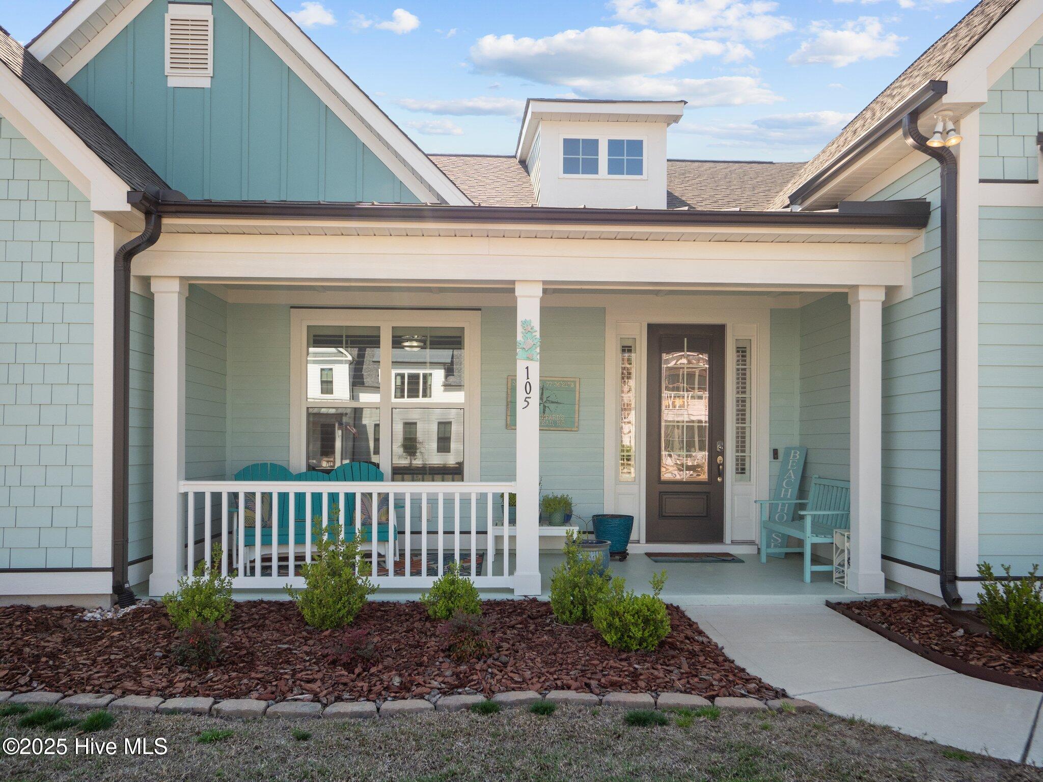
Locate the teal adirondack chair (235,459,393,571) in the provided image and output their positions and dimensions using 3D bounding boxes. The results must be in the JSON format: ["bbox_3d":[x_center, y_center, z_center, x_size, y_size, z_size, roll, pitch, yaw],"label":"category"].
[{"bbox_3d":[-1.930,1.177,7.980,1.590,0.990,0.820,1,-2,-18],"label":"teal adirondack chair"}]

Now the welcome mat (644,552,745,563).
[{"bbox_3d":[1.827,1.760,8.900,0.910,0.015,0.600,0,-2,-2],"label":"welcome mat"}]

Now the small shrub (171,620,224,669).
[{"bbox_3d":[-1.980,1.550,5.150,0.325,0.310,0.300,0,-1,-3],"label":"small shrub"}]

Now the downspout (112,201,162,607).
[{"bbox_3d":[-3.006,0.099,6.600,0.390,3.160,0.200,0,-2,-2],"label":"downspout"}]

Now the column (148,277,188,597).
[{"bbox_3d":[-2.731,0.356,6.540,0.207,2.440,0.207,0,-1,-3],"label":"column"}]

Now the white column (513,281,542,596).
[{"bbox_3d":[0.046,0.370,6.620,0.205,2.440,0.205,0,-1,-3],"label":"white column"}]

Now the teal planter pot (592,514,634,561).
[{"bbox_3d":[0.932,1.495,8.570,0.425,0.445,0.425,0,-1,0],"label":"teal planter pot"}]

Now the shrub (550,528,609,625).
[{"bbox_3d":[0.414,1.334,6.040,0.440,0.675,0.420,0,-1,-3],"label":"shrub"}]

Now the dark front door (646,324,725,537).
[{"bbox_3d":[1.835,0.474,9.430,0.920,2.440,0.070,0,-2,-2],"label":"dark front door"}]

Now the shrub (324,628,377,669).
[{"bbox_3d":[-1.023,1.530,5.030,0.320,0.210,0.300,0,-2,-2],"label":"shrub"}]

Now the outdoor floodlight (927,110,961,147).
[{"bbox_3d":[3.061,-1.894,6.100,0.250,0.270,0.190,0,-2,-2],"label":"outdoor floodlight"}]

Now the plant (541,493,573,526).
[{"bbox_3d":[0.376,1.262,8.950,0.345,0.355,0.330,0,-2,-2],"label":"plant"}]

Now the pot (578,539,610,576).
[{"bbox_3d":[0.587,1.480,7.360,0.390,0.335,0.390,0,-1,0],"label":"pot"}]

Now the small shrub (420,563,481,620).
[{"bbox_3d":[-0.514,1.457,6.140,0.430,0.430,0.420,0,-1,-3],"label":"small shrub"}]

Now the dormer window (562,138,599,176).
[{"bbox_3d":[0.765,-3.033,10.920,0.465,0.485,0.070,0,-1,-3],"label":"dormer window"}]

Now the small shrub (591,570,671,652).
[{"bbox_3d":[0.704,1.416,5.420,0.500,0.490,0.470,0,-2,-2],"label":"small shrub"}]

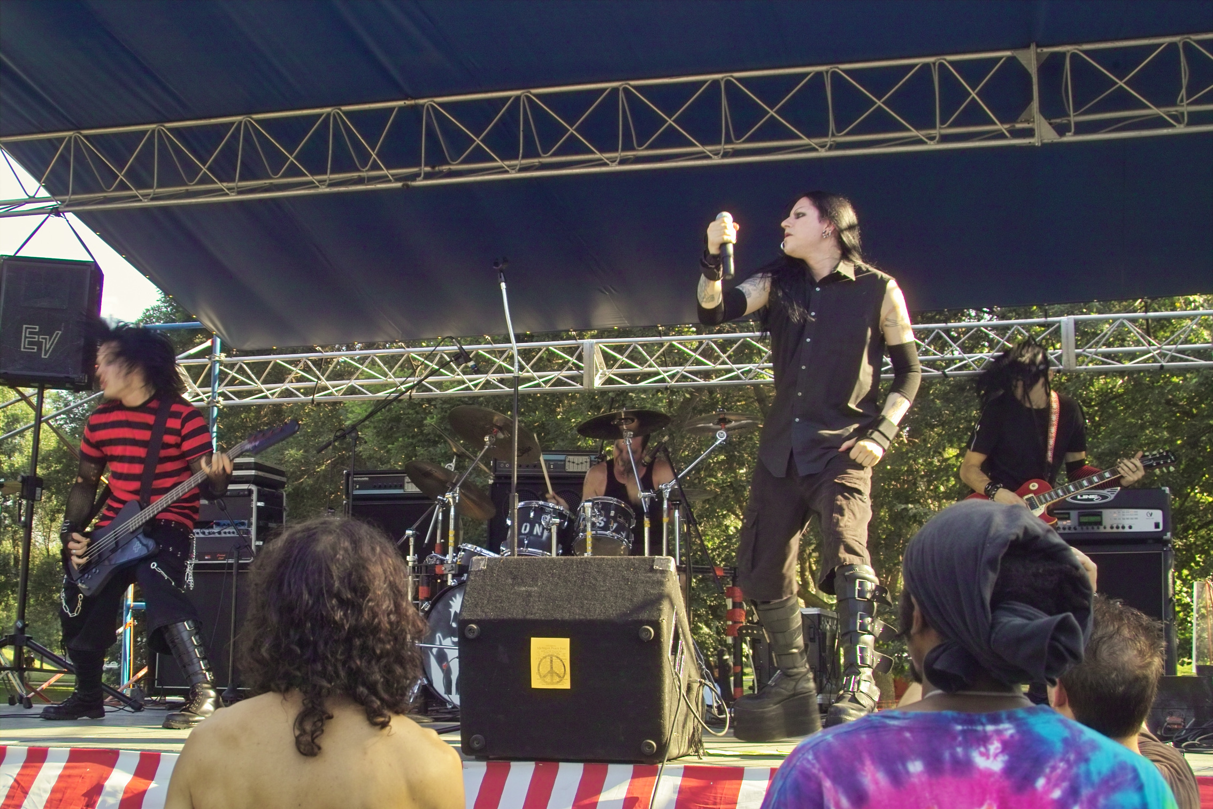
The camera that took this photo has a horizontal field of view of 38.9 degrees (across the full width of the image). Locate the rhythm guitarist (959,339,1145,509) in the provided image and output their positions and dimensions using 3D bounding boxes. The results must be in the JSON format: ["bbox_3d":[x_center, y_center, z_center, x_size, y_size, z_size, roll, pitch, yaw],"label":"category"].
[{"bbox_3d":[1.873,0.502,7.337,0.740,1.588,0.550,-2,-6,14],"label":"rhythm guitarist"}]

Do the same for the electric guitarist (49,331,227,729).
[{"bbox_3d":[-1.894,0.474,6.989,0.740,1.613,0.620,0,-6,-1],"label":"electric guitarist"}]

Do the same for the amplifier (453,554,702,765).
[{"bbox_3d":[-0.079,0.795,5.447,0.662,0.615,0.410,-3,-7,19],"label":"amplifier"}]

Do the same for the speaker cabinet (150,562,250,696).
[{"bbox_3d":[-1.950,1.152,8.741,0.580,0.651,0.420,-1,-6,10],"label":"speaker cabinet"}]

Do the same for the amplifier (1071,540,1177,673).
[{"bbox_3d":[2.433,1.068,8.565,0.750,0.725,0.360,-2,-7,16],"label":"amplifier"}]

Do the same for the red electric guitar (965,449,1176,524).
[{"bbox_3d":[1.945,0.368,7.240,1.000,0.330,0.080,-24,-16,20],"label":"red electric guitar"}]

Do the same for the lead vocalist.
[{"bbox_3d":[0.702,0.197,6.207,0.720,1.960,0.550,-4,-7,32],"label":"lead vocalist"}]

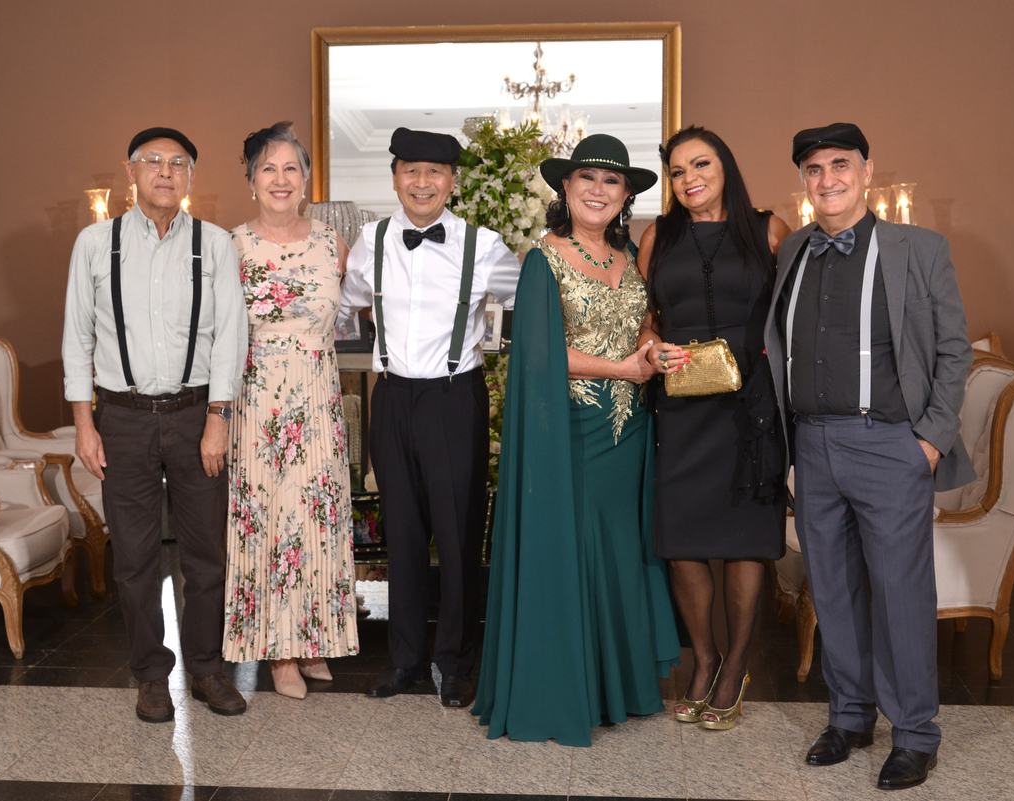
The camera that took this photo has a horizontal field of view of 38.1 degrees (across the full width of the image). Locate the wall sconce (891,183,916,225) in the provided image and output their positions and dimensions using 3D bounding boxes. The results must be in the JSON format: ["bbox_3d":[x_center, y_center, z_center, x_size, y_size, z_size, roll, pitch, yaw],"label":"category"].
[{"bbox_3d":[1.809,-0.898,6.691,0.120,0.200,0.130,0,8,5],"label":"wall sconce"}]

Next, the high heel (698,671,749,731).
[{"bbox_3d":[0.638,0.870,4.271,0.083,0.135,0.205,5,9,38],"label":"high heel"}]

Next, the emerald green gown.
[{"bbox_3d":[0.203,0.235,4.265,0.600,1.400,0.500,-2,8,-12],"label":"emerald green gown"}]

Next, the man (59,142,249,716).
[{"bbox_3d":[-1.027,0.064,4.369,0.560,1.730,0.360,-2,8,-13],"label":"man"}]

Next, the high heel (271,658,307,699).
[{"bbox_3d":[-0.664,0.844,4.597,0.080,0.125,0.230,-4,8,-25],"label":"high heel"}]

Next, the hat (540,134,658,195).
[{"bbox_3d":[0.255,-0.650,4.033,0.325,0.135,0.335,6,-8,-4],"label":"hat"}]

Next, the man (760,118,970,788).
[{"bbox_3d":[0.955,0.129,3.842,0.570,1.710,0.380,5,9,36],"label":"man"}]

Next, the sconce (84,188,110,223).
[{"bbox_3d":[-1.962,-0.921,7.012,0.120,0.200,0.130,0,8,5],"label":"sconce"}]

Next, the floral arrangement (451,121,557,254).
[{"bbox_3d":[-0.034,-0.949,6.610,0.500,0.640,0.450,0,8,5],"label":"floral arrangement"}]

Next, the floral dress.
[{"bbox_3d":[-0.697,0.114,4.590,0.460,1.360,0.380,-2,8,-10],"label":"floral dress"}]

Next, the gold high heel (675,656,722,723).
[{"bbox_3d":[0.576,0.858,4.341,0.083,0.140,0.205,5,9,38],"label":"gold high heel"}]

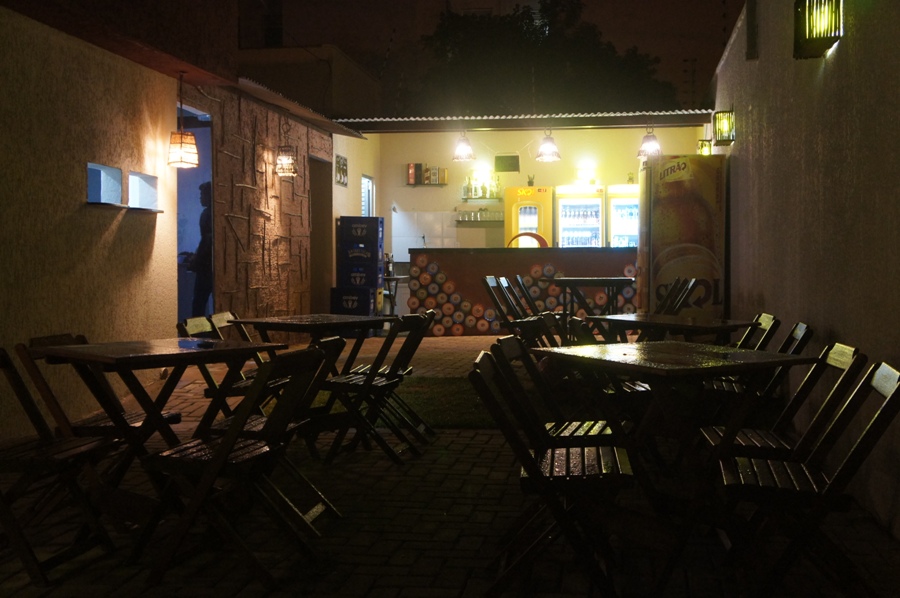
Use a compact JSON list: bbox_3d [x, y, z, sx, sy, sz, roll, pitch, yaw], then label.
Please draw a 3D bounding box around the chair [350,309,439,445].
[{"bbox_3d":[-0.345,0.439,5.874,0.480,0.770,0.420,0,2,11],"label":"chair"}]

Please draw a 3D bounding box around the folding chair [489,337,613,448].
[{"bbox_3d":[0.428,0.541,3.823,0.460,0.765,0.410,1,2,16],"label":"folding chair"}]

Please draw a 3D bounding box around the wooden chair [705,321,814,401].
[{"bbox_3d":[1.435,0.486,4.745,0.480,0.770,0.420,0,2,11],"label":"wooden chair"}]

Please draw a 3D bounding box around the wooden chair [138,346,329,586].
[{"bbox_3d":[-0.724,0.557,3.464,0.460,0.765,0.410,1,2,14],"label":"wooden chair"}]

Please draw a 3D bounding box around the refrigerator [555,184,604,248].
[{"bbox_3d":[1.870,-0.631,14.186,0.680,1.930,0.680,0,2,9],"label":"refrigerator"}]

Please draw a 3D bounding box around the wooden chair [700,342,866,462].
[{"bbox_3d":[1.168,0.552,3.603,0.460,0.765,0.410,0,2,8],"label":"wooden chair"}]

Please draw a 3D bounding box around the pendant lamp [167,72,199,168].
[{"bbox_3d":[-2.169,-1.448,8.101,0.250,0.770,0.255,0,2,-15],"label":"pendant lamp"}]

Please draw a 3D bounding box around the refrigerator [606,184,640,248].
[{"bbox_3d":[2.472,-0.561,13.638,0.650,1.920,0.680,0,2,8],"label":"refrigerator"}]

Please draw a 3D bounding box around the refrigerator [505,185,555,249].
[{"bbox_3d":[1.119,-0.568,13.838,0.650,1.910,0.680,0,2,8],"label":"refrigerator"}]

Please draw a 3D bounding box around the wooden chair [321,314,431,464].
[{"bbox_3d":[-0.371,0.478,5.412,0.460,0.765,0.410,1,2,12],"label":"wooden chair"}]

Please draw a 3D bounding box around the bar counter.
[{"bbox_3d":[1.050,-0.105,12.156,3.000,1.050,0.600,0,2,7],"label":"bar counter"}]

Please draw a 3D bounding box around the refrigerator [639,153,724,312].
[{"bbox_3d":[2.034,-0.332,8.874,0.730,1.870,0.680,0,2,8],"label":"refrigerator"}]

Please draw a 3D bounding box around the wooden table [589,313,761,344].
[{"bbox_3d":[1.224,0.479,5.445,0.700,0.735,0.700,2,3,37],"label":"wooden table"}]

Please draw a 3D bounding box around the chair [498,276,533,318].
[{"bbox_3d":[0.670,0.192,7.945,0.480,0.770,0.420,0,2,11],"label":"chair"}]

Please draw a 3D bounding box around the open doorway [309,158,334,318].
[{"bbox_3d":[-1.565,-0.636,12.174,0.160,2.150,0.950,0,2,10],"label":"open doorway"}]

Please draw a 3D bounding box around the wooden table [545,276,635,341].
[{"bbox_3d":[1.210,0.181,8.865,0.700,0.735,0.700,0,2,2],"label":"wooden table"}]

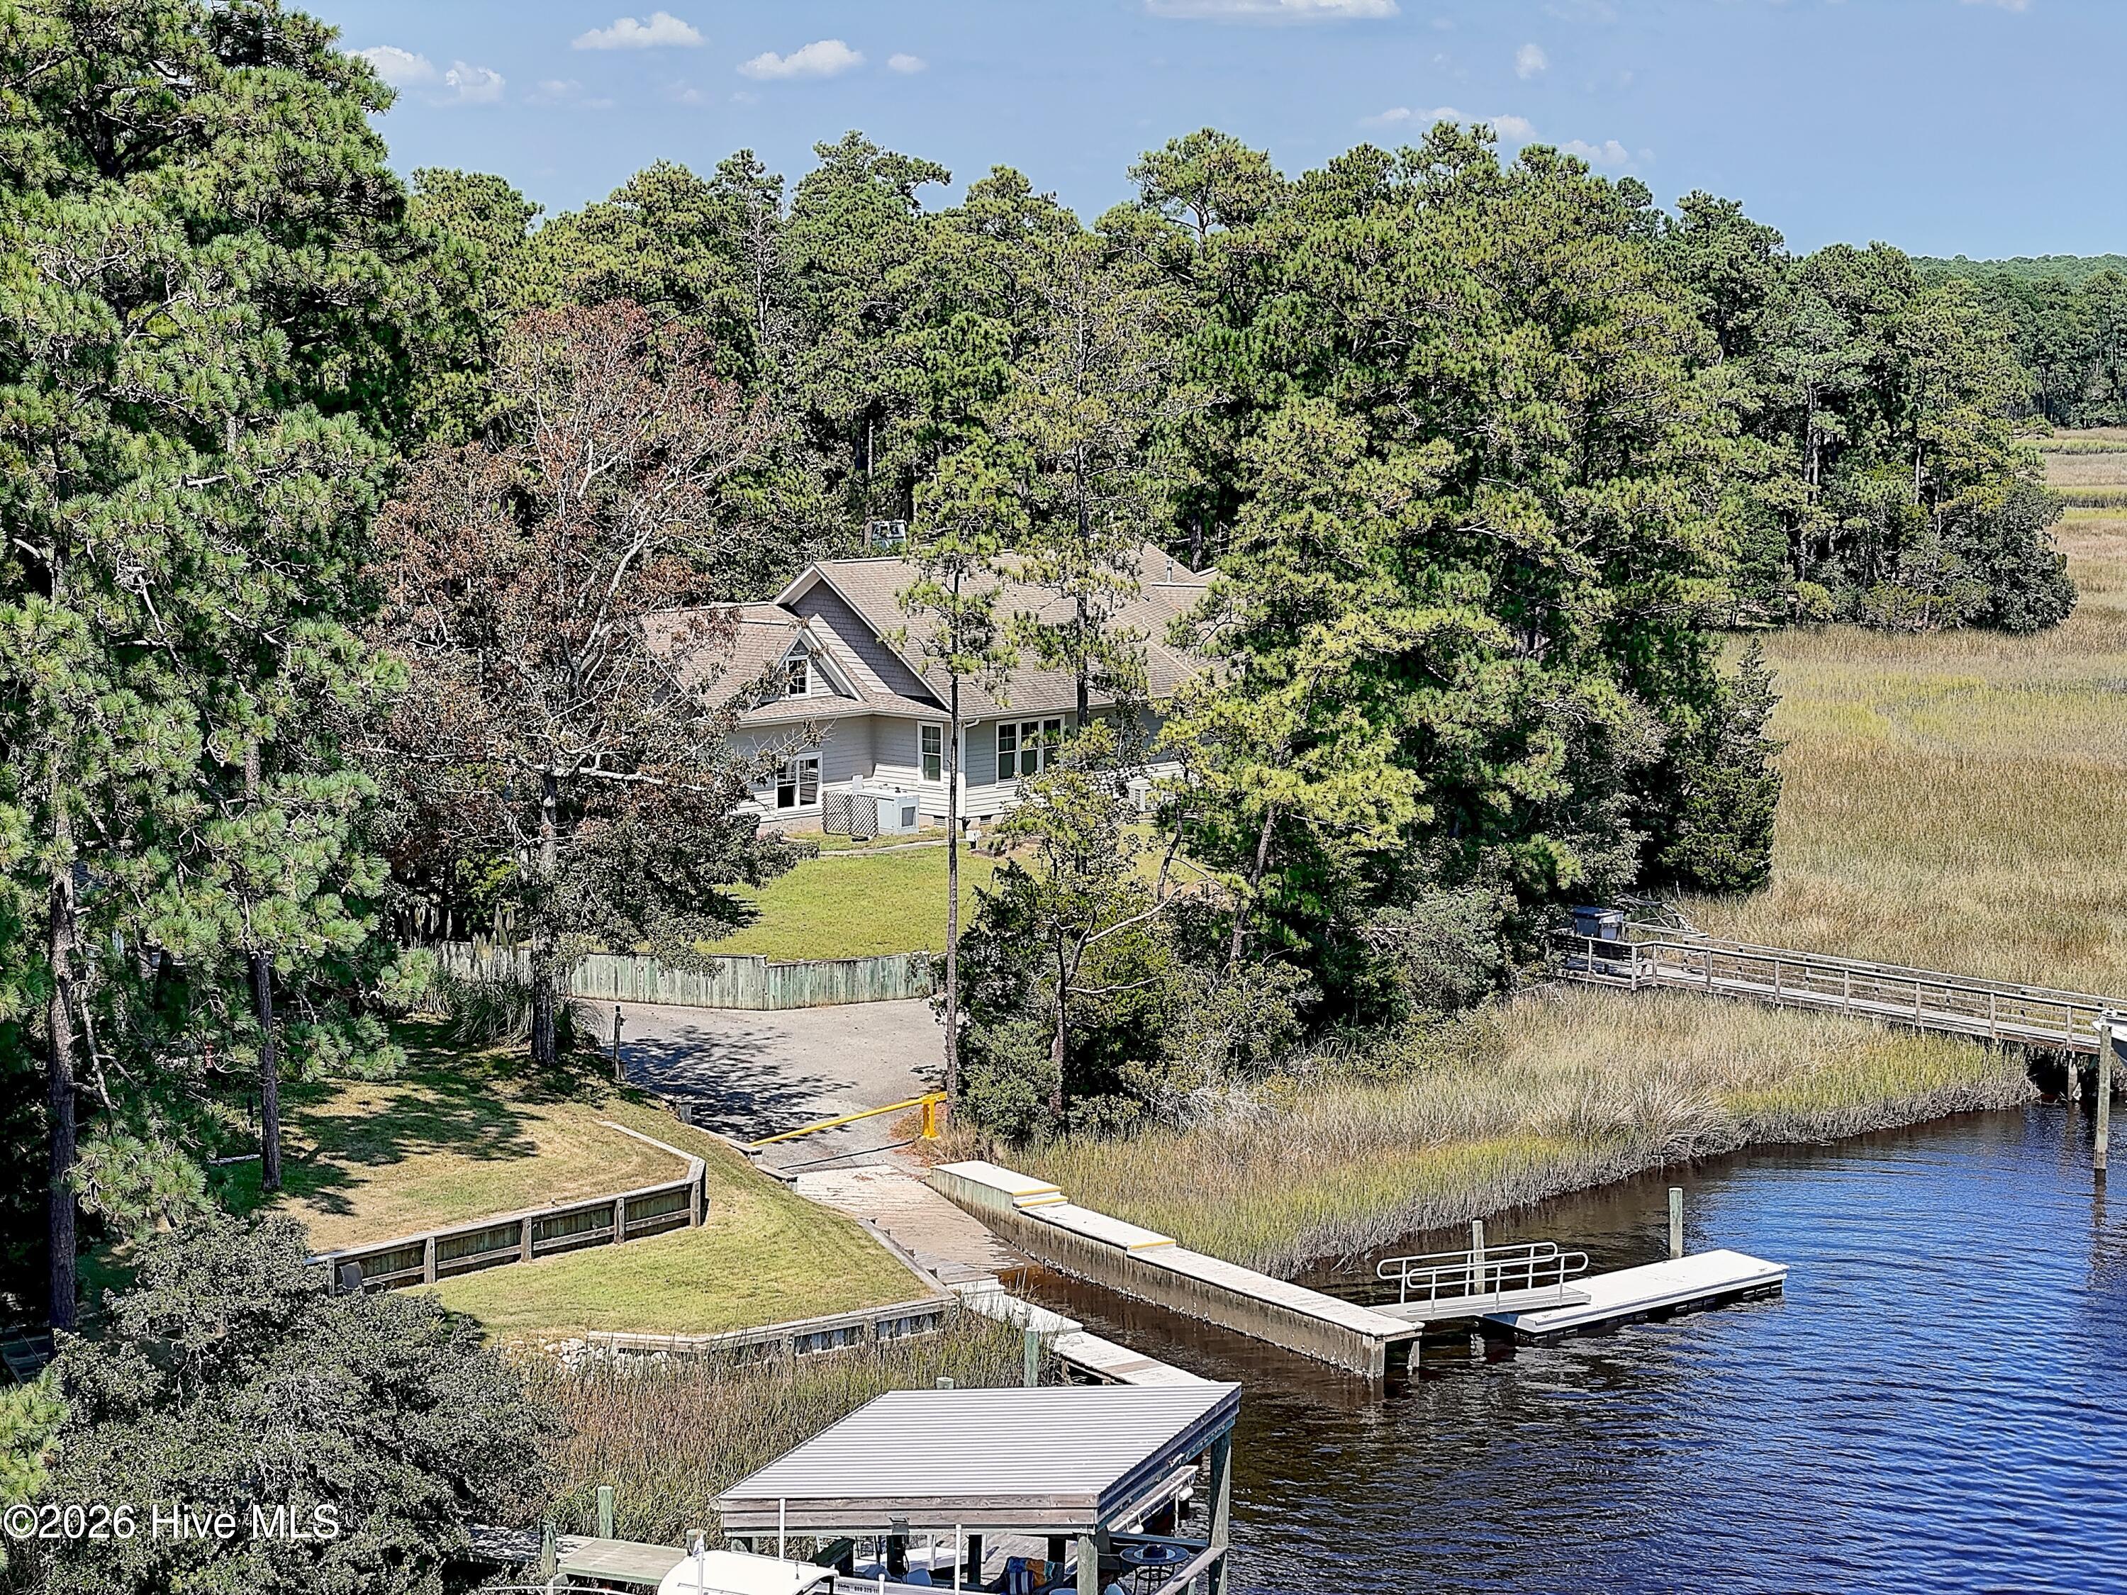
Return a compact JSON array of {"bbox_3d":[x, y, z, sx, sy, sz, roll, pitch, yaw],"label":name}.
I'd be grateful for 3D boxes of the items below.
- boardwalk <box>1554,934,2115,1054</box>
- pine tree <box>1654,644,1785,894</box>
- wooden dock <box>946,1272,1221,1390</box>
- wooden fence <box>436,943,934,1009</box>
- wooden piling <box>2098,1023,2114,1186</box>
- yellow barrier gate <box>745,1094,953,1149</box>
[{"bbox_3d":[22.494,5.402,120.412,2.192,1.233,20.372,-6,10,-42],"label":"boardwalk"},{"bbox_3d":[22.690,-1.247,148.331,4.440,8.596,4.218,0,7,0],"label":"pine tree"},{"bbox_3d":[0.373,12.227,93.569,1.500,1.250,9.200,-5,9,-33],"label":"wooden dock"},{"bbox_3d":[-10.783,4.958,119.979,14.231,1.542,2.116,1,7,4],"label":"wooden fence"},{"bbox_3d":[25.490,7.464,105.452,0.264,3.860,0.264,0,7,0],"label":"wooden piling"},{"bbox_3d":[-5.039,7.933,101.126,0.250,1.150,6.671,6,9,39],"label":"yellow barrier gate"}]

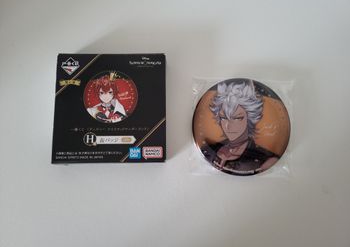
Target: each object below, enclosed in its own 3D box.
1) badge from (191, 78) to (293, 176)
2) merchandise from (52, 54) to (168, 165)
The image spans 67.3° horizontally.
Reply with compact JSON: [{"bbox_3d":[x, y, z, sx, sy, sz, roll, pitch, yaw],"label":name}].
[{"bbox_3d":[0.051,0.002,0.202,0.075,0.009,0.075,0,83,0],"label":"badge"},{"bbox_3d":[-0.047,-0.011,0.202,0.081,0.017,0.081,0,83,0],"label":"merchandise"}]

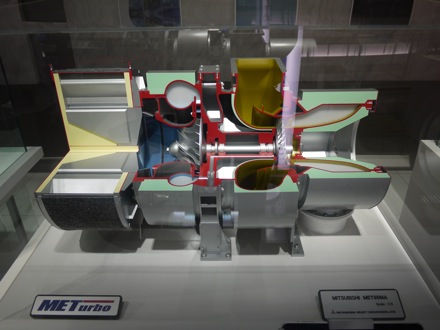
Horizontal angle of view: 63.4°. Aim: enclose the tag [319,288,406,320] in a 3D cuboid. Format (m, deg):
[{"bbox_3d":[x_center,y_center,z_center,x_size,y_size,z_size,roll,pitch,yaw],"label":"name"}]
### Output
[{"bbox_3d":[0.254,0.252,0.641,0.144,0.010,0.051,0,56,-1],"label":"tag"}]

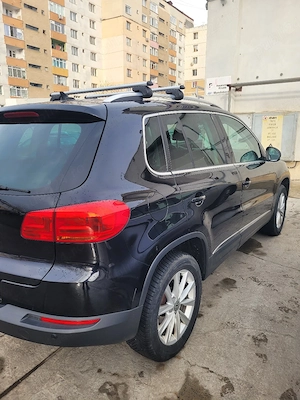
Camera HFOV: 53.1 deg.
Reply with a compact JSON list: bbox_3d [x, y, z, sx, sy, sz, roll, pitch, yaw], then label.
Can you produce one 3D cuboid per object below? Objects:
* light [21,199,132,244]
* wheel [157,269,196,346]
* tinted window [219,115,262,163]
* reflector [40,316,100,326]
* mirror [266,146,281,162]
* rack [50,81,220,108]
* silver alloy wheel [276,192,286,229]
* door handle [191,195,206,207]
[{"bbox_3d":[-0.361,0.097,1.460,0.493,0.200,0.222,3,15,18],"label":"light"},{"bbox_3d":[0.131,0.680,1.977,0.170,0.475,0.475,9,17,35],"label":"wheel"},{"bbox_3d":[0.868,-0.578,2.807,0.060,0.430,0.770,-12,5,39],"label":"tinted window"},{"bbox_3d":[-0.402,0.600,1.493,0.315,0.040,0.050,1,14,9],"label":"reflector"},{"bbox_3d":[1.248,-0.460,3.064,0.185,0.155,0.125,9,17,35],"label":"mirror"},{"bbox_3d":[-0.191,-0.851,2.594,1.090,0.170,1.620,9,17,35],"label":"rack"},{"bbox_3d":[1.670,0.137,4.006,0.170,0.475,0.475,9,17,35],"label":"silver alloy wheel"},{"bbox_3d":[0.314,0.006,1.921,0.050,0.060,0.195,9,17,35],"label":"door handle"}]

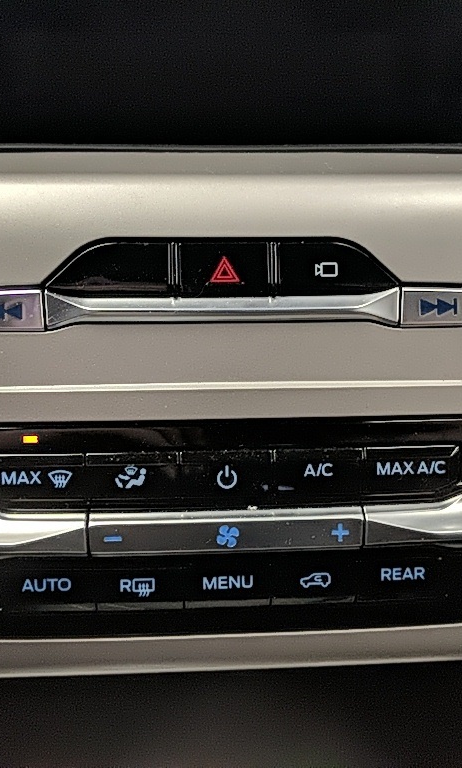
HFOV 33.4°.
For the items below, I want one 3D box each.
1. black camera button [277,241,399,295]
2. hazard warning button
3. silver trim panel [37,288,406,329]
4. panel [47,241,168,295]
[{"bbox_3d":[0.031,-0.034,0.230,0.035,0.016,0.008,-1,3,-4],"label":"black camera button"},{"bbox_3d":[-0.002,-0.033,0.228,0.027,0.016,0.008,-1,3,-4],"label":"hazard warning button"},{"bbox_3d":[-0.003,-0.022,0.227,0.104,0.011,0.008,-1,3,-4],"label":"silver trim panel"},{"bbox_3d":[-0.035,-0.033,0.225,0.035,0.015,0.008,-1,3,-4],"label":"panel"}]

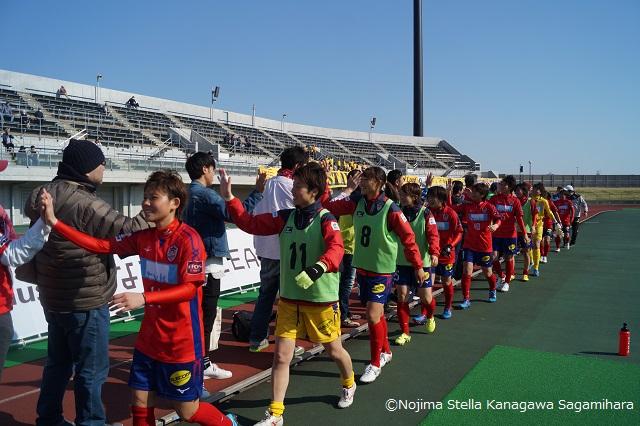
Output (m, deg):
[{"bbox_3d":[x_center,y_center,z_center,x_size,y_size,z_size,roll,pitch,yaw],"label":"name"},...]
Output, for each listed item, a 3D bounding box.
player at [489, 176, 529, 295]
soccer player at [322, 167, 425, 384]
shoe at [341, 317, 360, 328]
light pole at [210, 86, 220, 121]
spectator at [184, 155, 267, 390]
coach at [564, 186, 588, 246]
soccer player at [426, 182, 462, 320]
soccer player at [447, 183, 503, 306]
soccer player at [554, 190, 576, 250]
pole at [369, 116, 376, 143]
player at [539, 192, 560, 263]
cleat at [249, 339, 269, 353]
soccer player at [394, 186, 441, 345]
[{"bbox_3d":[2.817,0.302,7.157,0.580,1.690,0.550,1,2,30],"label":"player"},{"bbox_3d":[0.379,0.459,3.931,0.830,1.660,0.600,1,3,33],"label":"soccer player"},{"bbox_3d":[0.327,1.163,5.147,0.270,0.110,0.100,1,2,18],"label":"shoe"},{"bbox_3d":[-10.477,-10.957,48.000,0.850,3.400,0.600,1,2,34],"label":"light pole"},{"bbox_3d":[-0.757,0.399,3.692,0.600,1.740,0.540,-2,3,-37],"label":"spectator"},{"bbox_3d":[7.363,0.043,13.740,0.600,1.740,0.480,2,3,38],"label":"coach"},{"bbox_3d":[1.395,0.443,5.436,0.500,1.530,0.480,2,3,37],"label":"soccer player"},{"bbox_3d":[2.011,0.397,6.236,0.720,1.569,0.620,0,2,27],"label":"soccer player"},{"bbox_3d":[6.233,0.185,12.293,0.520,1.519,0.580,1,2,31],"label":"soccer player"},{"bbox_3d":[7.044,-11.100,64.000,0.650,3.450,0.700,-3,3,-41],"label":"pole"},{"bbox_3d":[4.834,0.284,10.124,0.550,1.518,0.520,1,3,33],"label":"player"},{"bbox_3d":[-0.553,1.190,4.384,0.100,0.110,0.270,2,3,37],"label":"cleat"},{"bbox_3d":[0.940,0.477,4.829,0.650,1.543,0.620,1,3,33],"label":"soccer player"}]

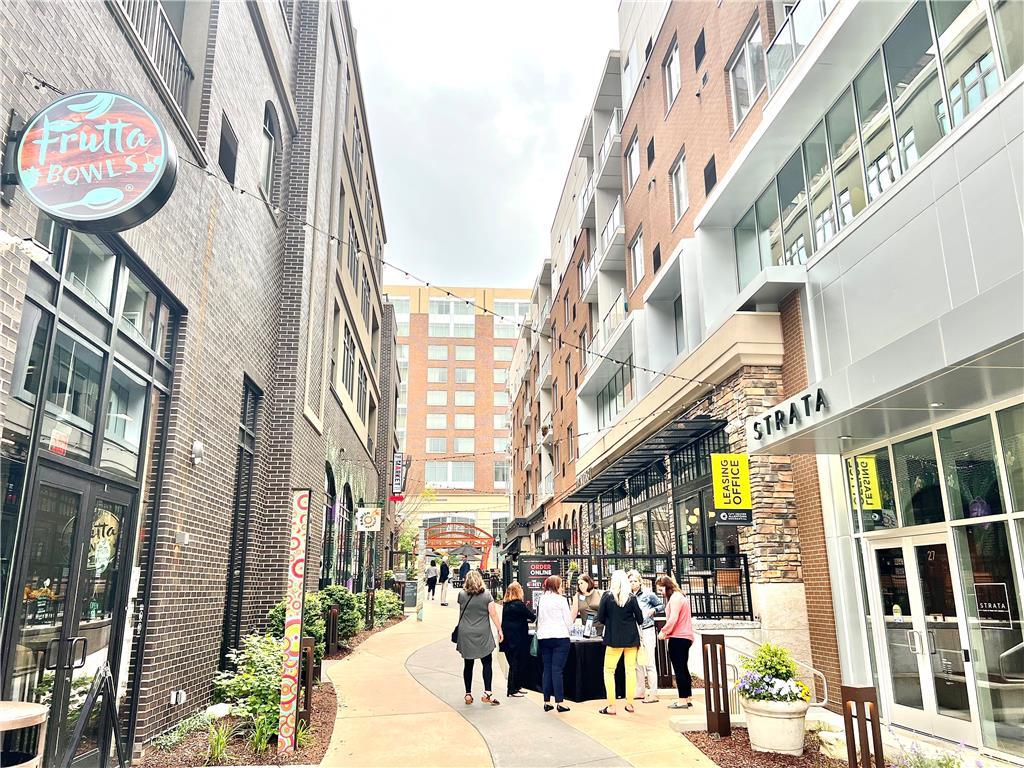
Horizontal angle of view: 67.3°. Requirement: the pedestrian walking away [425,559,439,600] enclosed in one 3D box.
[{"bbox_3d":[-3.354,8.242,32.168,0.480,1.630,0.360,1,-15,-5],"label":"pedestrian walking away"}]

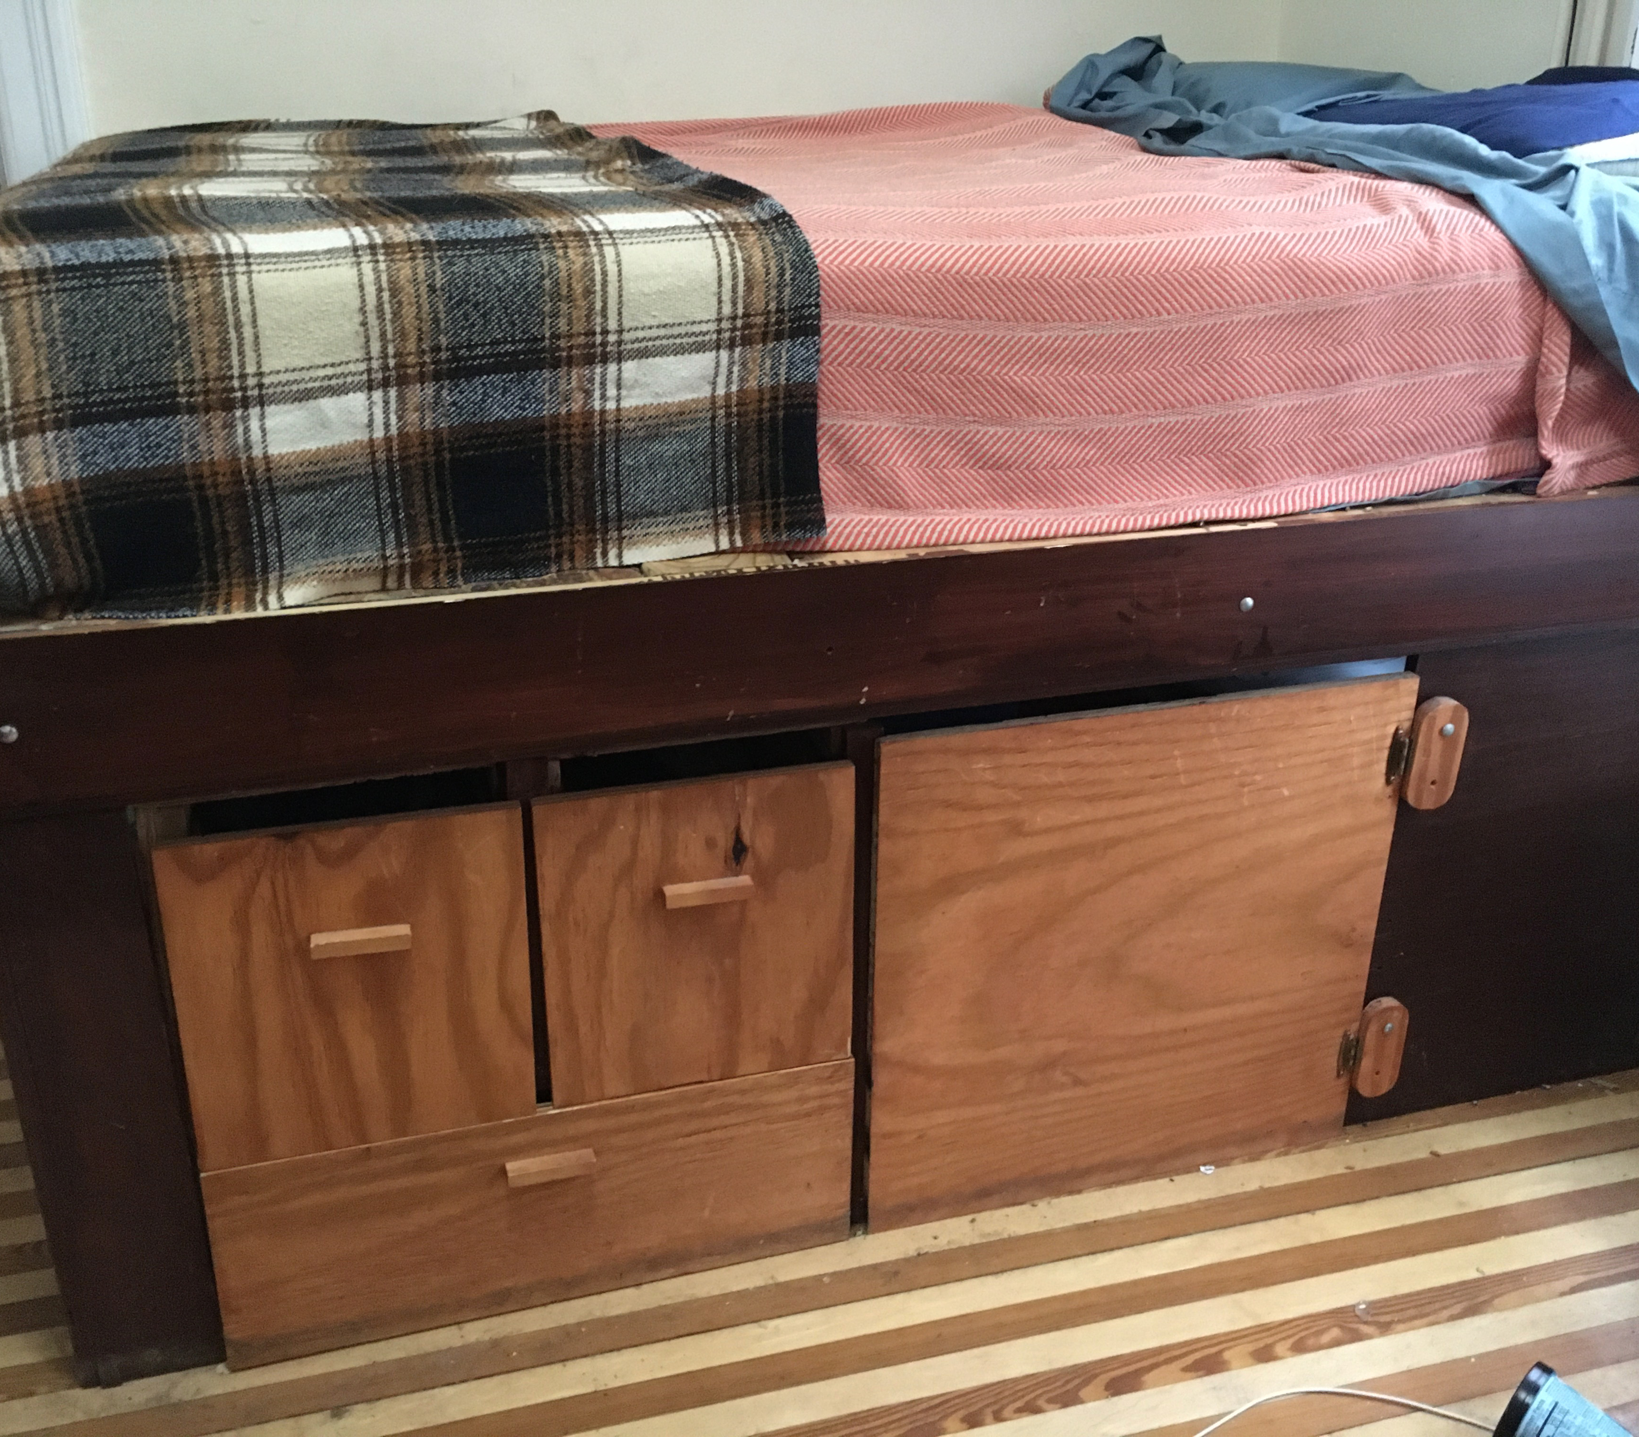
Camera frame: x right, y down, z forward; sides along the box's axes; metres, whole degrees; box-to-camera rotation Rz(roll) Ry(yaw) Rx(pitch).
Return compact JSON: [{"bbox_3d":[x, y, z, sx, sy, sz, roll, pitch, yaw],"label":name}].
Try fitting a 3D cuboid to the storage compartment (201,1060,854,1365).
[{"bbox_3d":[-0.261,0.477,1.571,0.622,0.222,0.040,-6,23,-17],"label":"storage compartment"}]

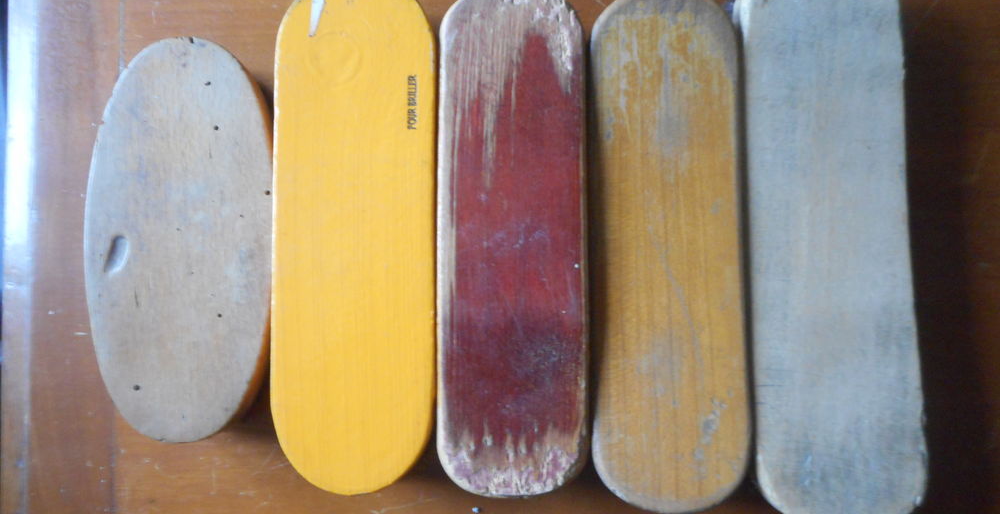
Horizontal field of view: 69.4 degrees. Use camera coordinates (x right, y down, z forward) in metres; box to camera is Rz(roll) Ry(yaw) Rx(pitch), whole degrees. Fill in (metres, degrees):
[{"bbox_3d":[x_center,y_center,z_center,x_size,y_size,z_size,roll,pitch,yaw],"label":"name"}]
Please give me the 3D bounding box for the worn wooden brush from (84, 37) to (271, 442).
[{"bbox_3d":[-0.111,-0.006,0.261,0.066,0.038,0.141,0,87,0],"label":"worn wooden brush"}]

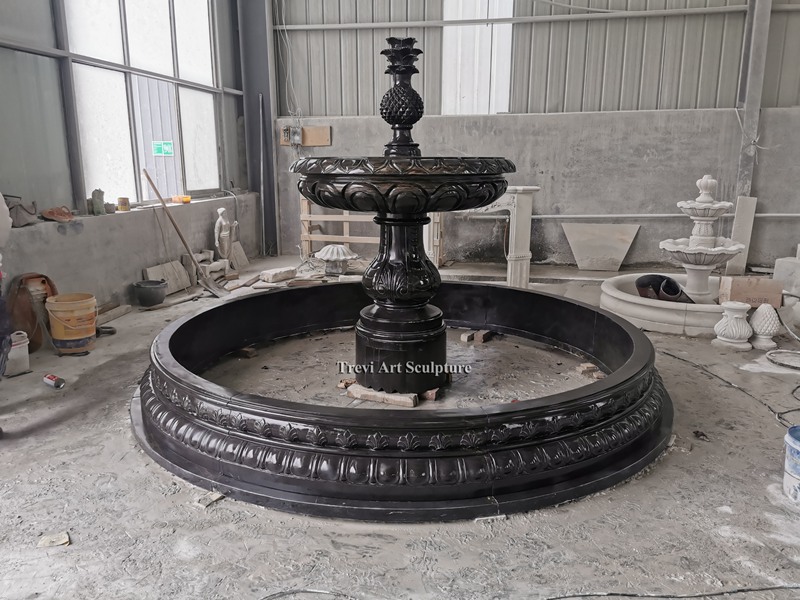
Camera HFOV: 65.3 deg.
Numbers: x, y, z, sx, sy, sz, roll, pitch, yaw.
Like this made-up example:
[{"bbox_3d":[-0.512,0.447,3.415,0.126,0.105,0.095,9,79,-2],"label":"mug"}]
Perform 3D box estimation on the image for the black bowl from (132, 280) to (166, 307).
[{"bbox_3d":[-2.371,-0.060,5.893,0.300,0.190,0.300,0,13,0],"label":"black bowl"}]

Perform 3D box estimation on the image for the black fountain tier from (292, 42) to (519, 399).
[{"bbox_3d":[0.019,-0.494,3.800,1.308,2.057,1.308,0,13,0],"label":"black fountain tier"}]

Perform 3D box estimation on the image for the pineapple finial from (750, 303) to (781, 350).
[{"bbox_3d":[2.615,0.180,4.444,0.195,0.300,0.195,2,13,10],"label":"pineapple finial"}]

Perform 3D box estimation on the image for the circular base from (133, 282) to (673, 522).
[{"bbox_3d":[0.017,0.337,3.989,3.228,0.375,3.228,0,13,0],"label":"circular base"}]

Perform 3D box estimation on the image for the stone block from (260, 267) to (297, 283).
[{"bbox_3d":[-1.364,-0.286,7.096,0.180,0.085,0.400,8,15,32],"label":"stone block"}]

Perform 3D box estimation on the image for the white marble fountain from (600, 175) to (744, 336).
[{"bbox_3d":[2.518,-0.438,5.193,1.570,1.175,1.570,2,13,10],"label":"white marble fountain"}]

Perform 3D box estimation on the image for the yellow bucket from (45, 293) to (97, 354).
[{"bbox_3d":[-2.325,0.174,4.438,0.310,0.380,0.310,-7,15,-28],"label":"yellow bucket"}]

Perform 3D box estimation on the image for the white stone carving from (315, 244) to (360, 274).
[{"bbox_3d":[-0.741,-0.468,7.231,0.500,0.325,0.500,0,13,0],"label":"white stone carving"}]

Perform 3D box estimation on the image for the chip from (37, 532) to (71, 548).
[{"bbox_3d":[-1.225,0.854,2.236,0.105,0.018,0.065,-4,13,-14],"label":"chip"}]

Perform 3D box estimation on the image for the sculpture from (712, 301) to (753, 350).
[{"bbox_3d":[2.384,0.179,4.455,0.260,0.300,0.260,4,14,18],"label":"sculpture"}]

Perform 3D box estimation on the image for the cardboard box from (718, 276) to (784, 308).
[{"bbox_3d":[2.724,-0.065,4.838,0.360,0.200,0.220,2,13,10],"label":"cardboard box"}]

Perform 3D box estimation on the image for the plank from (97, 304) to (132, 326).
[{"bbox_3d":[-2.524,0.152,5.313,0.130,0.035,0.800,1,13,4],"label":"plank"}]

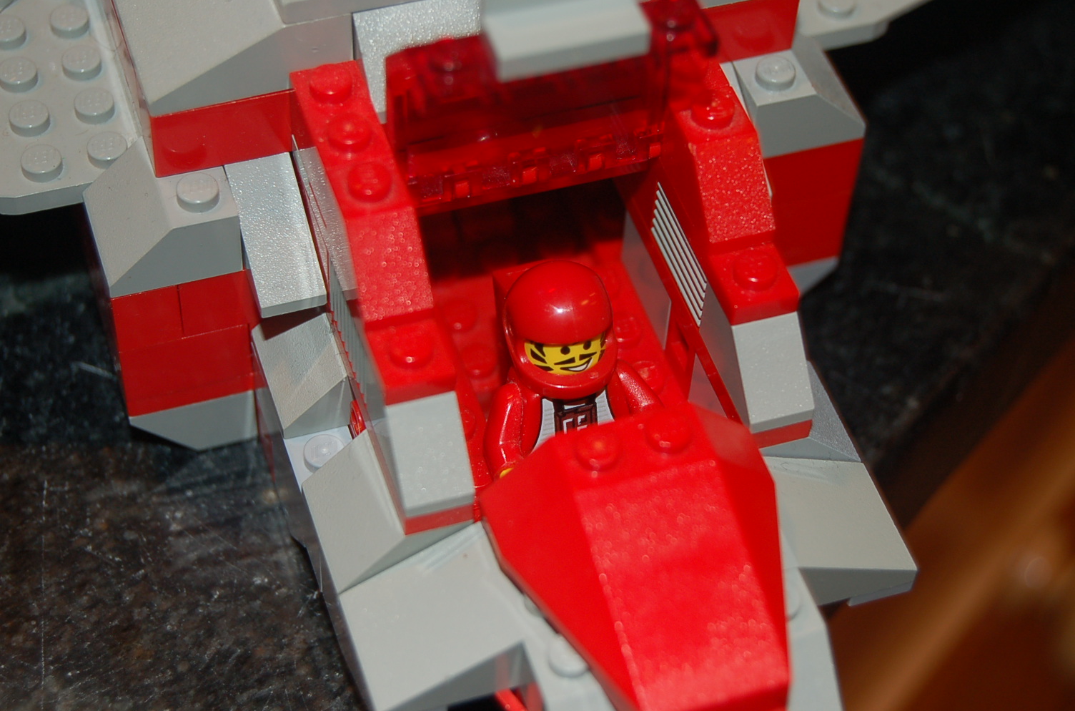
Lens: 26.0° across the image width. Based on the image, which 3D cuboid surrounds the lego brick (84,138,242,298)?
[{"bbox_3d":[-0.044,-0.018,0.273,0.016,0.011,0.016,-13,52,-14],"label":"lego brick"}]

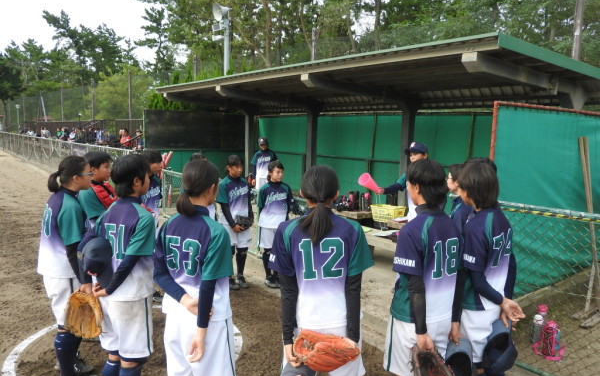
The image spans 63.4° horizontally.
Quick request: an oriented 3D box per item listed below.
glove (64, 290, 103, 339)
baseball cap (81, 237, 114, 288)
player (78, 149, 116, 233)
[{"bbox_3d":[-1.169,0.683,2.620,0.205,0.260,0.130,-5,3,-6],"label":"glove"},{"bbox_3d":[-1.052,0.387,2.520,0.170,0.255,0.140,-10,-7,11],"label":"baseball cap"},{"bbox_3d":[-1.582,0.468,3.718,0.380,1.470,0.480,0,7,-4],"label":"player"}]

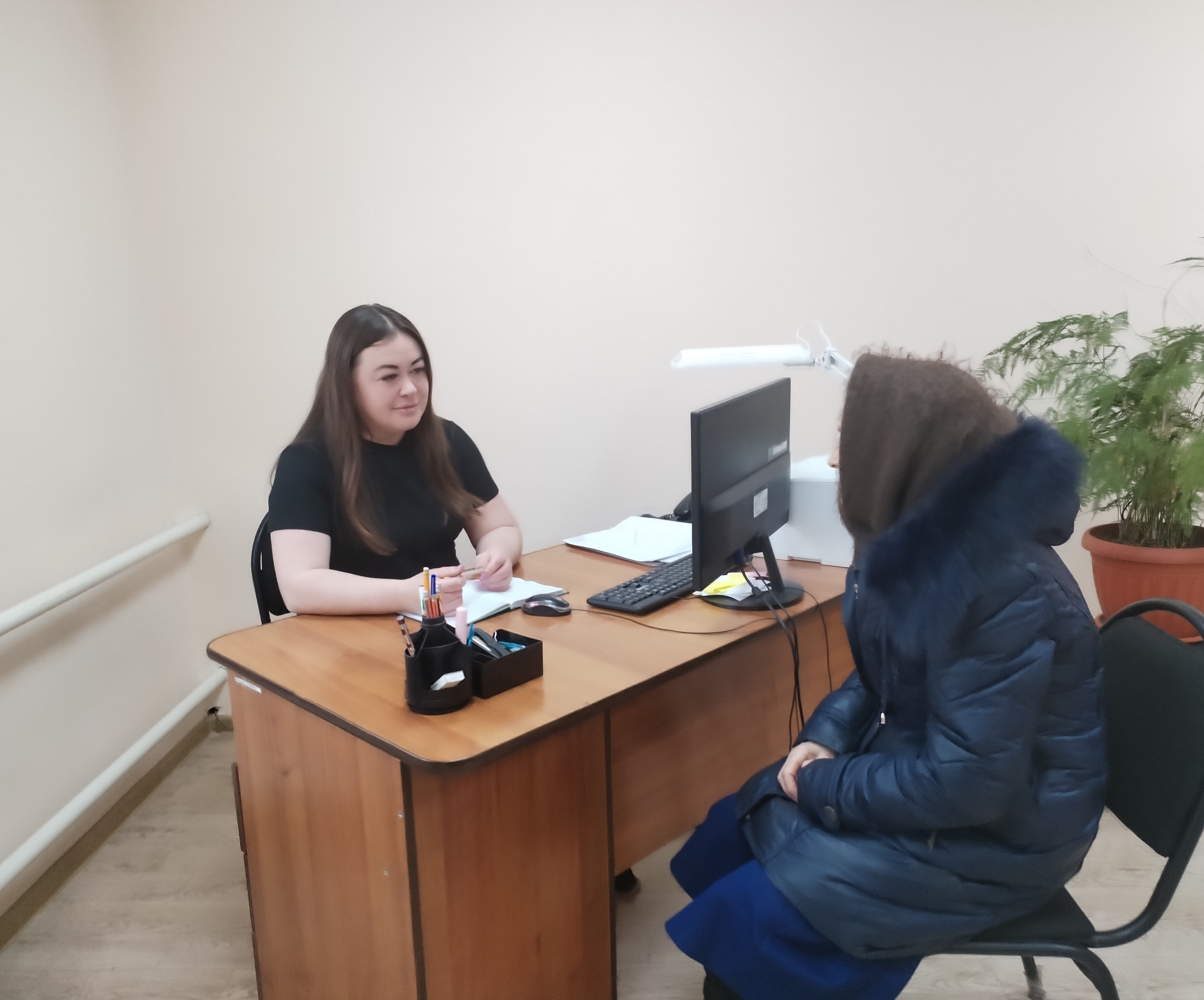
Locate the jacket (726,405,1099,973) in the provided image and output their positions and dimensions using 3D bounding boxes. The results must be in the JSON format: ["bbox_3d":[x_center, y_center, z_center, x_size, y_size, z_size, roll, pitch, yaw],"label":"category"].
[{"bbox_3d":[0.476,0.237,1.503,0.540,0.710,0.520,0,12,6],"label":"jacket"}]

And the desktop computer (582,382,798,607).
[{"bbox_3d":[0.206,-0.011,1.941,0.369,0.389,0.520,4,13,26],"label":"desktop computer"}]

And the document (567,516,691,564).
[{"bbox_3d":[0.080,0.097,2.349,0.290,0.020,0.310,10,17,44],"label":"document"}]

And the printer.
[{"bbox_3d":[0.518,0.003,2.294,0.290,0.200,0.370,5,14,30],"label":"printer"}]

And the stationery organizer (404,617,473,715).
[{"bbox_3d":[-0.243,0.233,1.463,0.102,0.130,0.102,-5,12,-14],"label":"stationery organizer"}]

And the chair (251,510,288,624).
[{"bbox_3d":[-0.473,0.460,2.383,0.530,0.820,0.570,-10,14,-34],"label":"chair"}]

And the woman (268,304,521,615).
[{"bbox_3d":[-0.384,0.244,2.185,0.550,1.310,0.700,-11,15,-37],"label":"woman"}]

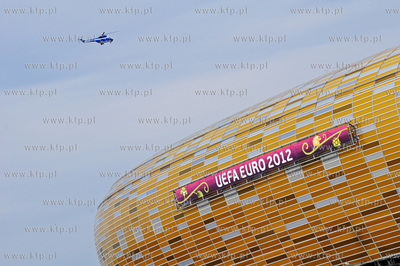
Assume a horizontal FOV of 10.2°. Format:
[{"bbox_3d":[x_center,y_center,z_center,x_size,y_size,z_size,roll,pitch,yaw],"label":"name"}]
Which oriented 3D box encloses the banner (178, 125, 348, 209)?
[{"bbox_3d":[11.050,6.670,432.240,45.500,3.300,2.200,-22,-10,40],"label":"banner"}]

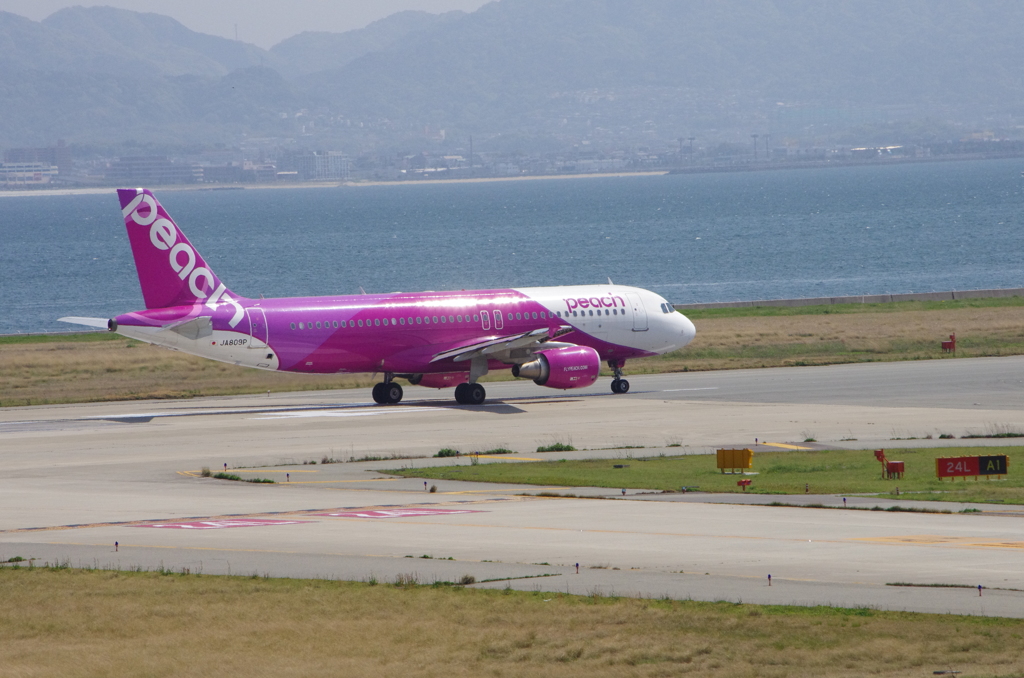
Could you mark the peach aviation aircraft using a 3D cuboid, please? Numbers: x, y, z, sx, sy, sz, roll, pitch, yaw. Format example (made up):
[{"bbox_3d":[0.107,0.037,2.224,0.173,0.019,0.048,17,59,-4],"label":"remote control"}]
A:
[{"bbox_3d":[-5.388,-2.414,424.744,37.570,11.760,34.100,-3,2,-36],"label":"peach aviation aircraft"}]

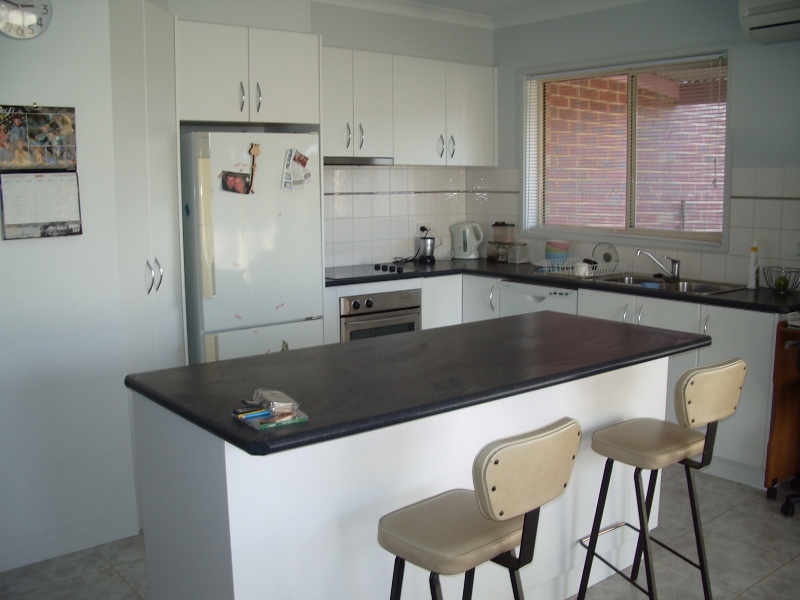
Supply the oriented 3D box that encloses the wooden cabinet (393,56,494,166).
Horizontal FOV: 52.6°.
[{"bbox_3d":[0.237,-1.243,5.440,0.918,0.674,0.286,-7,11,-39],"label":"wooden cabinet"}]

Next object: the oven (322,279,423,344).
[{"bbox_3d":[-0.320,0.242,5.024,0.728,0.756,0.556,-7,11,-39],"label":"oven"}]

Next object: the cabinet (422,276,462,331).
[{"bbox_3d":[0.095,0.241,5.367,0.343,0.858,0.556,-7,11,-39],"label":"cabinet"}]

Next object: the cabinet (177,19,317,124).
[{"bbox_3d":[-0.923,-1.169,4.308,0.821,0.470,0.566,-7,11,-39],"label":"cabinet"}]

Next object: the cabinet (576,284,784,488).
[{"bbox_3d":[1.567,0.399,4.296,0.566,0.858,1.127,-7,11,-39],"label":"cabinet"}]

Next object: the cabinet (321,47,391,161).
[{"bbox_3d":[-0.357,-1.190,4.956,0.617,0.630,0.286,-7,11,-39],"label":"cabinet"}]

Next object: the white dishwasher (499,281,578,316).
[{"bbox_3d":[1.019,0.285,4.957,0.566,0.827,0.605,-7,11,-39],"label":"white dishwasher"}]

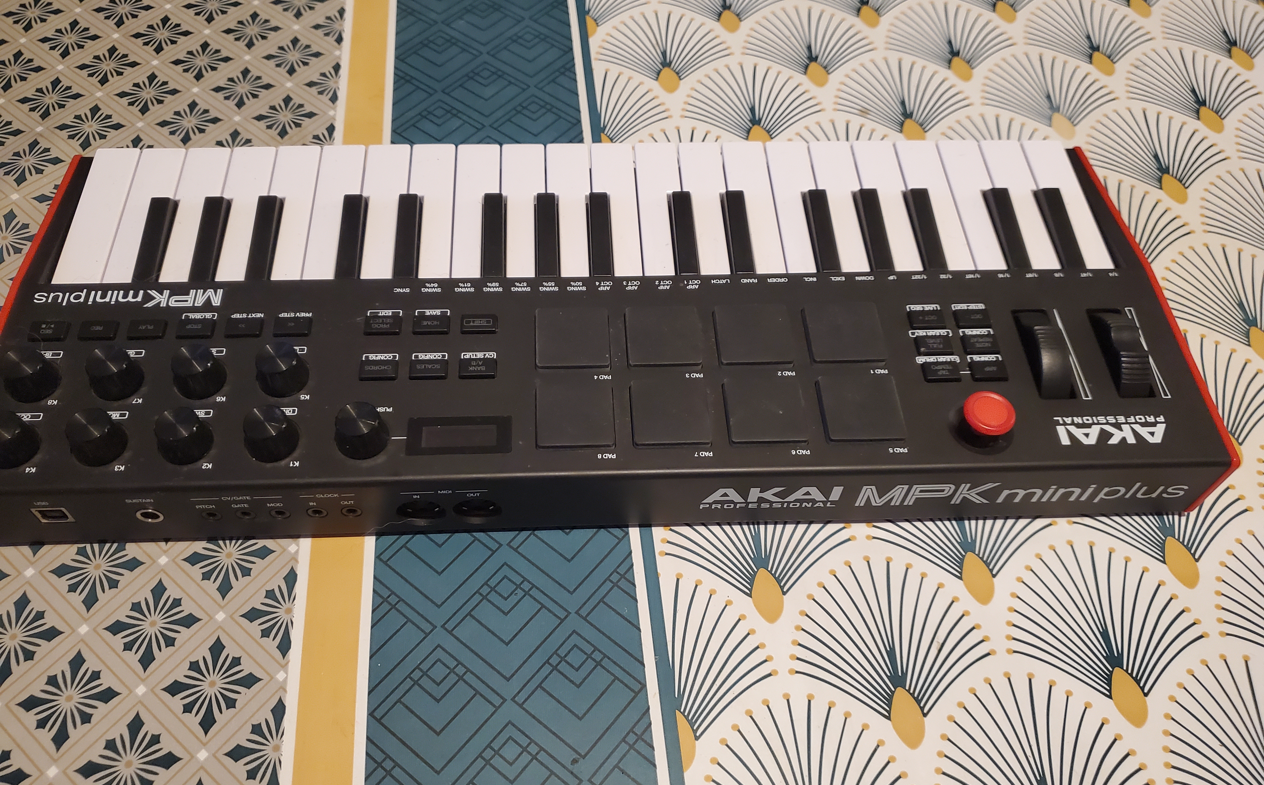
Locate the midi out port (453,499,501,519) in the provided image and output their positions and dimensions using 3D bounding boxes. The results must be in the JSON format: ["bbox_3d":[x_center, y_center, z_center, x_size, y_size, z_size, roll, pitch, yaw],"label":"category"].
[{"bbox_3d":[-0.057,0.040,0.353,0.018,0.019,0.009,-1,58,-3],"label":"midi out port"}]

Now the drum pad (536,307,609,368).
[{"bbox_3d":[-0.023,-0.021,0.368,0.028,0.003,0.028,-1,56,-3],"label":"drum pad"}]

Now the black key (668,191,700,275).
[{"bbox_3d":[0.022,-0.068,0.405,0.009,0.008,0.048,-1,59,-3],"label":"black key"}]

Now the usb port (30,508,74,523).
[{"bbox_3d":[-0.206,0.041,0.340,0.012,0.011,0.008,-1,54,-3],"label":"usb port"}]

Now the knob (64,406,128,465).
[{"bbox_3d":[-0.193,0.015,0.339,0.019,0.012,0.019,-1,56,-3],"label":"knob"}]

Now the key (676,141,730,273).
[{"bbox_3d":[0.033,-0.079,0.421,0.019,0.010,0.075,-1,59,-3],"label":"key"}]

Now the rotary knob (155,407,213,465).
[{"bbox_3d":[-0.159,0.014,0.335,0.018,0.013,0.018,-1,57,-3],"label":"rotary knob"}]

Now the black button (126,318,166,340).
[{"bbox_3d":[-0.187,-0.024,0.367,0.014,0.003,0.009,-1,57,-3],"label":"black button"}]

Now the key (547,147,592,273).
[{"bbox_3d":[-0.027,-0.077,0.420,0.019,0.011,0.084,-1,58,-3],"label":"key"}]

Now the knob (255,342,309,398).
[{"bbox_3d":[-0.130,-0.009,0.352,0.018,0.013,0.018,-1,57,-3],"label":"knob"}]

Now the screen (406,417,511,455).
[{"bbox_3d":[-0.062,0.016,0.343,0.038,0.002,0.016,-1,56,-3],"label":"screen"}]

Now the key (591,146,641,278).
[{"bbox_3d":[-0.007,-0.078,0.418,0.019,0.010,0.076,-1,59,-3],"label":"key"}]

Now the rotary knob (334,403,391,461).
[{"bbox_3d":[-0.097,0.013,0.339,0.018,0.013,0.018,-1,57,-3],"label":"rotary knob"}]

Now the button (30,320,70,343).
[{"bbox_3d":[-0.223,-0.024,0.363,0.014,0.003,0.009,-1,56,-3],"label":"button"}]

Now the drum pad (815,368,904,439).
[{"bbox_3d":[0.087,0.006,0.360,0.029,0.003,0.029,-1,56,-3],"label":"drum pad"}]

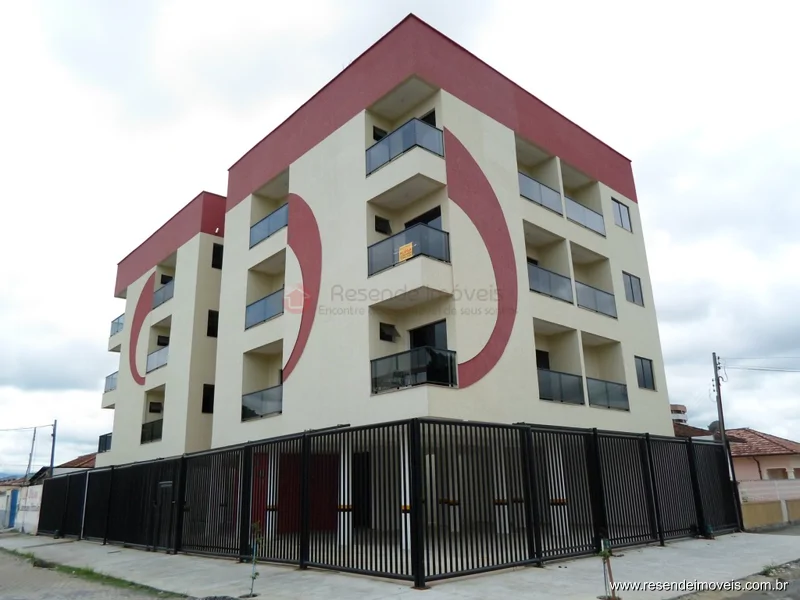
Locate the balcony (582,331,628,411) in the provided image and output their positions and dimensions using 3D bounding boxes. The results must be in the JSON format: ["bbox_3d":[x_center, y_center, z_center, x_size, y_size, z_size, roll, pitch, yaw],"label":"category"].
[{"bbox_3d":[5.725,2.201,17.158,2.258,2.103,0.955,13,-23,-40],"label":"balcony"}]

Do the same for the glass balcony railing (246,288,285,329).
[{"bbox_3d":[-4.186,0.314,18.002,0.064,0.777,2.387,13,-23,-40],"label":"glass balcony railing"}]

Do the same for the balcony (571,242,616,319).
[{"bbox_3d":[5.878,-0.492,18.585,2.348,2.122,0.900,14,-23,-40],"label":"balcony"}]

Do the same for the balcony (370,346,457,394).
[{"bbox_3d":[0.280,1.663,12.878,0.943,0.798,1.884,13,-23,-40],"label":"balcony"}]

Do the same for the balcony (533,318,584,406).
[{"bbox_3d":[3.939,1.776,15.623,2.080,2.103,0.955,13,-23,-40],"label":"balcony"}]

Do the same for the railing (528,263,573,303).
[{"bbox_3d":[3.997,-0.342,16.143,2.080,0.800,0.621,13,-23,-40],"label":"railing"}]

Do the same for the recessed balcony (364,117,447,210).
[{"bbox_3d":[0.140,-3.426,14.887,0.953,1.541,1.916,14,-23,-40],"label":"recessed balcony"}]

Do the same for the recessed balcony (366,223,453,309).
[{"bbox_3d":[0.218,-0.700,13.883,0.972,1.554,1.902,13,-23,-40],"label":"recessed balcony"}]

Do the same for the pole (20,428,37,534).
[{"bbox_3d":[-17.753,8.617,27.694,0.160,4.814,0.160,14,-23,-40],"label":"pole"}]

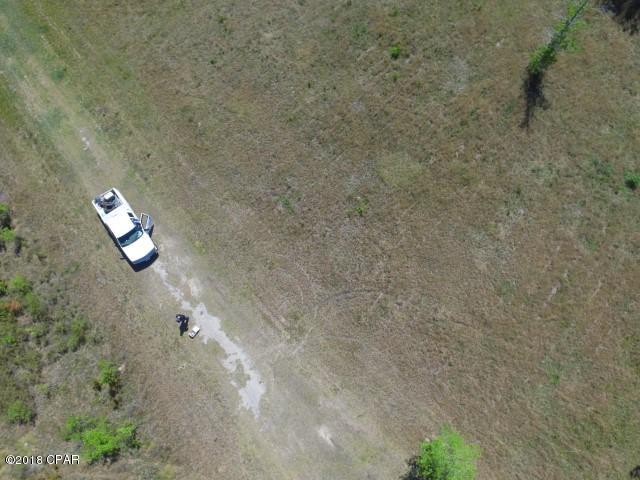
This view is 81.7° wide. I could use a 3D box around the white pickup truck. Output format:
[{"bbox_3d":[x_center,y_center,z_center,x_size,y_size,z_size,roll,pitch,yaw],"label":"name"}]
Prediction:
[{"bbox_3d":[-13.147,-0.945,24.868,1.860,1.740,5.420,-36,80,-8],"label":"white pickup truck"}]

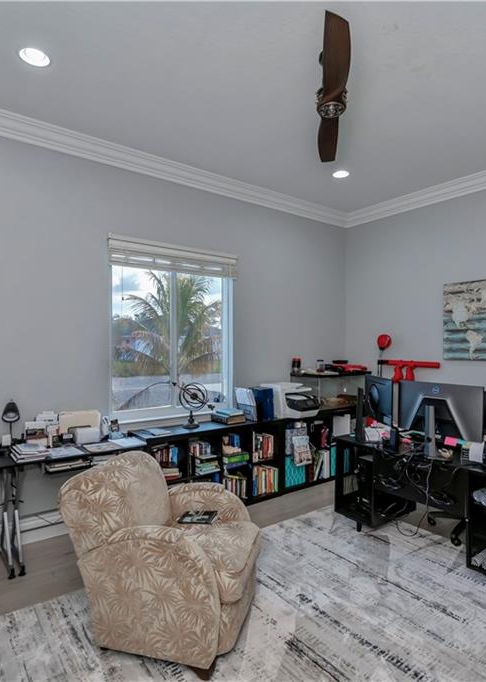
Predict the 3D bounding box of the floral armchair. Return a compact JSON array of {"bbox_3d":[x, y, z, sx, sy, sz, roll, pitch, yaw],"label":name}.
[{"bbox_3d":[-0.428,1.105,2.263,0.950,0.880,0.760,0,0,16],"label":"floral armchair"}]

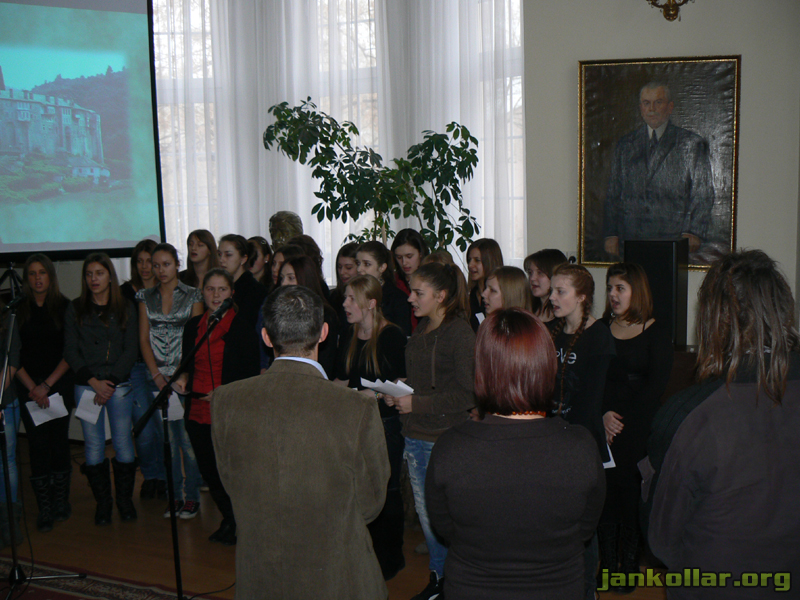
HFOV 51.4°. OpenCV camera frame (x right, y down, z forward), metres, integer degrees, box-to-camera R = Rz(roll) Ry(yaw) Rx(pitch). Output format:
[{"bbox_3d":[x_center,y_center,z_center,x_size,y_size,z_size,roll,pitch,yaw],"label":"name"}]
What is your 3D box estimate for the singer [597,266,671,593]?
[{"bbox_3d":[1.181,0.628,4.185,0.440,1.634,0.340,3,7,30],"label":"singer"}]

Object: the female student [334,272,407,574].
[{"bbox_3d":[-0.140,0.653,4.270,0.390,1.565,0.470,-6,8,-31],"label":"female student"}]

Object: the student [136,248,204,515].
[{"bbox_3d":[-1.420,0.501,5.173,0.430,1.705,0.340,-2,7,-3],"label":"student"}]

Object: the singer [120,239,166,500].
[{"bbox_3d":[-1.708,0.475,5.608,0.440,1.723,0.330,-2,6,-12],"label":"singer"}]

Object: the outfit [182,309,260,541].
[{"bbox_3d":[-1.005,0.742,4.756,0.470,1.310,0.380,2,8,25],"label":"outfit"}]

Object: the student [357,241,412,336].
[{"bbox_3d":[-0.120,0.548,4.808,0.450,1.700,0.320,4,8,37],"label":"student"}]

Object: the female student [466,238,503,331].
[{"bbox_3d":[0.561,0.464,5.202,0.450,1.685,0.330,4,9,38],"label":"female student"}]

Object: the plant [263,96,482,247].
[{"bbox_3d":[-0.189,-0.170,6.239,1.600,2.629,1.200,0,6,6],"label":"plant"}]

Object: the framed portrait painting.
[{"bbox_3d":[1.780,-0.933,5.750,1.080,1.440,0.060,0,6,12],"label":"framed portrait painting"}]

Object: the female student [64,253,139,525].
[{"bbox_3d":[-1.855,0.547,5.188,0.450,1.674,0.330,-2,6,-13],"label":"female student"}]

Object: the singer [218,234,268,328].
[{"bbox_3d":[-0.959,0.448,5.405,0.340,1.735,0.460,-8,10,-44],"label":"singer"}]

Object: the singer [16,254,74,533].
[{"bbox_3d":[-2.159,0.566,5.082,0.410,1.668,0.320,-3,6,-16],"label":"singer"}]

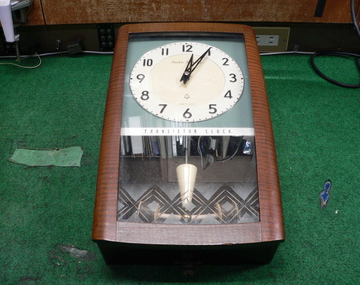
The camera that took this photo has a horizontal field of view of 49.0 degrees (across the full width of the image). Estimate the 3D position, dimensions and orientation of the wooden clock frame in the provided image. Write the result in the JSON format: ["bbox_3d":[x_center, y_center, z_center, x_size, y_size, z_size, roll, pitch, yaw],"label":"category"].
[{"bbox_3d":[0.013,-0.027,0.740,0.281,0.099,0.497,0,52,0],"label":"wooden clock frame"}]

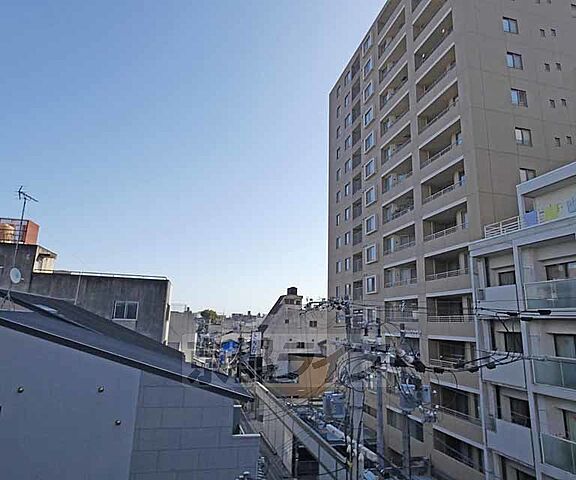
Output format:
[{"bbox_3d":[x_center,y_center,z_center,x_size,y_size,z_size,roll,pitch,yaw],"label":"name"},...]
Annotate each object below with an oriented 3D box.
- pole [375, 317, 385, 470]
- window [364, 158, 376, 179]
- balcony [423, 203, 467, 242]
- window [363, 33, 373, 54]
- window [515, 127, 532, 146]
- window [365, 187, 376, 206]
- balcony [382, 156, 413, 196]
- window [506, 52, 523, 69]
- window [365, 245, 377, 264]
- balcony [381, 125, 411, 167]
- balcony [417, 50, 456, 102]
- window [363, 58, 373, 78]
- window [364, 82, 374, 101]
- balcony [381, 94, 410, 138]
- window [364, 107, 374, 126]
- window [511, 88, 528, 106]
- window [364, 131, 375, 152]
[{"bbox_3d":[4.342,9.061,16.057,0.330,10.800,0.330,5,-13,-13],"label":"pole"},{"bbox_3d":[8.377,-7.288,35.703,0.200,1.630,2.050,5,-13,-13],"label":"window"},{"bbox_3d":[11.357,-1.072,24.335,1.000,1.695,4.539,5,-13,-14],"label":"balcony"},{"bbox_3d":[8.876,-21.567,38.534,0.150,1.450,1.856,5,-13,-14],"label":"window"},{"bbox_3d":[15.476,-6.708,22.768,1.270,1.250,0.170,5,-13,-13],"label":"window"},{"bbox_3d":[8.261,-4.369,35.021,0.200,1.630,2.050,5,-13,-13],"label":"window"},{"bbox_3d":[10.028,-5.622,30.544,1.300,1.800,4.900,5,-13,-13],"label":"balcony"},{"bbox_3d":[16.105,-12.668,24.614,1.220,1.217,0.150,5,-13,-14],"label":"window"},{"bbox_3d":[8.071,1.475,33.494,0.150,1.450,1.856,5,-13,-14],"label":"window"},{"bbox_3d":[10.222,-8.531,31.682,1.000,1.663,4.875,5,-13,-14],"label":"balcony"},{"bbox_3d":[11.632,-12.446,26.353,1.300,1.800,4.600,5,-13,-13],"label":"balcony"},{"bbox_3d":[8.775,-18.687,37.904,0.150,1.450,1.856,5,-13,-14],"label":"window"},{"bbox_3d":[8.674,-15.806,37.274,0.150,1.450,1.856,5,-13,-14],"label":"window"},{"bbox_3d":[10.323,-11.411,32.312,1.000,1.663,4.875,5,-13,-14],"label":"balcony"},{"bbox_3d":[8.609,-13.126,37.066,0.200,1.630,2.050,5,-13,-13],"label":"window"},{"bbox_3d":[15.590,-9.578,23.438,1.270,1.250,0.170,5,-13,-13],"label":"window"},{"bbox_3d":[8.473,-10.046,36.014,0.150,1.450,1.856,5,-13,-14],"label":"window"}]

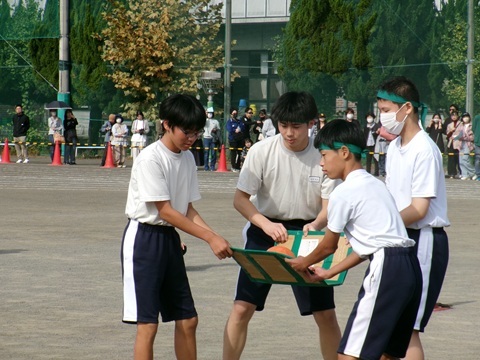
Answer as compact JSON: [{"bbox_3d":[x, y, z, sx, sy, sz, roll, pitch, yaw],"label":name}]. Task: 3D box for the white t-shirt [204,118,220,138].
[{"bbox_3d":[-0.756,-1.360,52.200,0.490,0.550,0.280,1,2,12],"label":"white t-shirt"}]

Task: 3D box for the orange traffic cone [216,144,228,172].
[{"bbox_3d":[-0.436,-0.561,51.100,0.390,0.700,0.390,1,2,0],"label":"orange traffic cone"}]

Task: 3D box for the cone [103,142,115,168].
[{"bbox_3d":[-3.542,-0.681,53.400,0.390,0.700,0.390,1,2,0],"label":"cone"}]

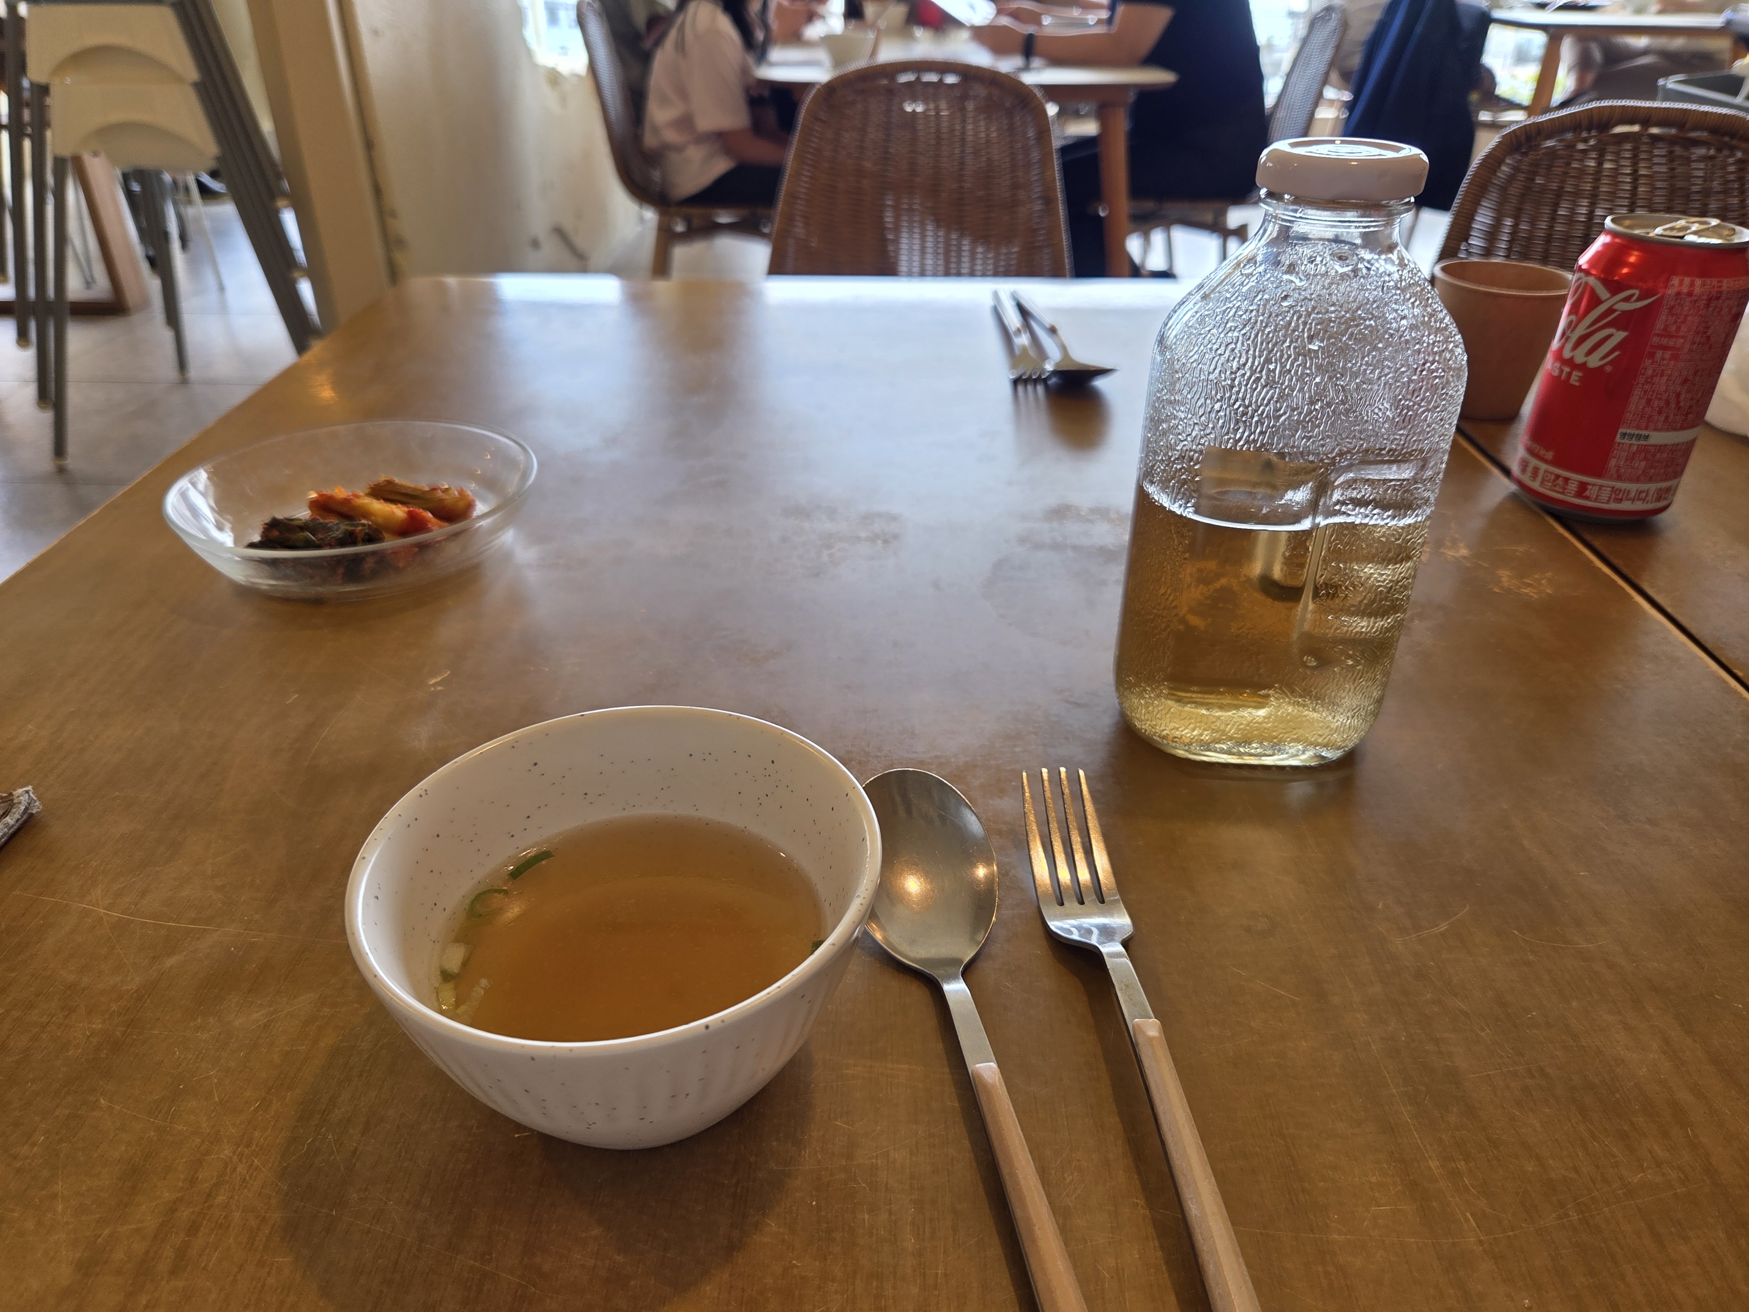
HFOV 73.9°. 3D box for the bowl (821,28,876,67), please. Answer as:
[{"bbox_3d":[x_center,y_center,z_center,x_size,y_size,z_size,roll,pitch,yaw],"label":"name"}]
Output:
[{"bbox_3d":[-0.049,-1.203,2.313,0.112,0.058,0.112,0,32,0],"label":"bowl"}]

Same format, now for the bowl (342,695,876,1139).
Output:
[{"bbox_3d":[-0.054,0.065,0.265,0.112,0.057,0.112,0,32,0],"label":"bowl"}]

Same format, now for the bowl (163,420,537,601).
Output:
[{"bbox_3d":[-0.218,-0.064,0.499,0.148,0.031,0.148,0,32,0],"label":"bowl"}]

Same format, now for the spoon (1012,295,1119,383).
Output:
[{"bbox_3d":[0.110,-0.211,0.748,0.044,0.021,0.202,-3,32,-4],"label":"spoon"}]

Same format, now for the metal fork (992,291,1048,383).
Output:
[{"bbox_3d":[0.089,-0.210,0.748,0.024,0.019,0.200,1,32,1],"label":"metal fork"}]

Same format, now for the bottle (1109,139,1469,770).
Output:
[{"bbox_3d":[0.124,-0.057,0.350,0.083,0.177,0.083,11,33,17],"label":"bottle"}]

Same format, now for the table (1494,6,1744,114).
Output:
[{"bbox_3d":[2.400,-1.936,4.247,0.820,0.730,1.050,0,32,0],"label":"table"}]

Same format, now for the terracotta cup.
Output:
[{"bbox_3d":[0.340,-0.174,0.643,0.074,0.068,0.074,0,32,0],"label":"terracotta cup"}]

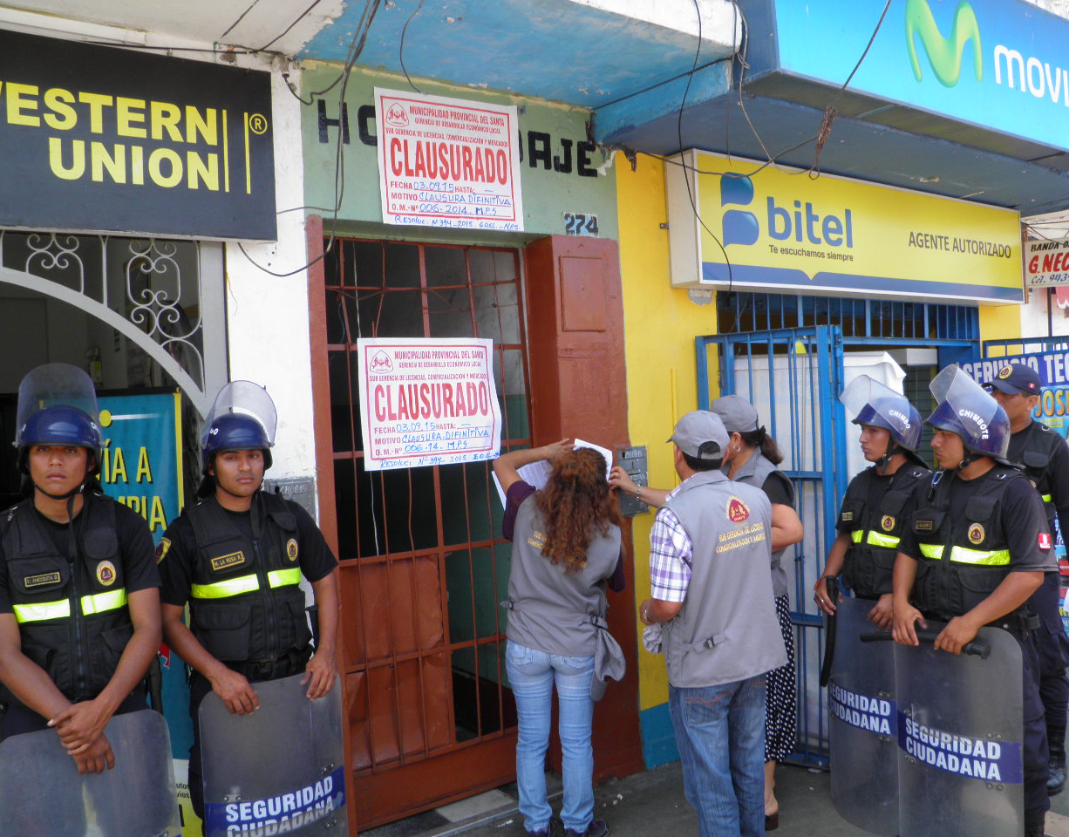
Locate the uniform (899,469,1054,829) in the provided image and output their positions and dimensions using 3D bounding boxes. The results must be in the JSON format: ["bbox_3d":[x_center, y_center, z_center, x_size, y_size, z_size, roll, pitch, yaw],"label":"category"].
[{"bbox_3d":[1.507,0.777,3.100,0.320,1.200,0.520,-5,4,-40],"label":"uniform"}]

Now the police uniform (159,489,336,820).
[{"bbox_3d":[-0.900,0.830,2.880,0.530,1.200,0.320,-5,4,-37],"label":"police uniform"}]

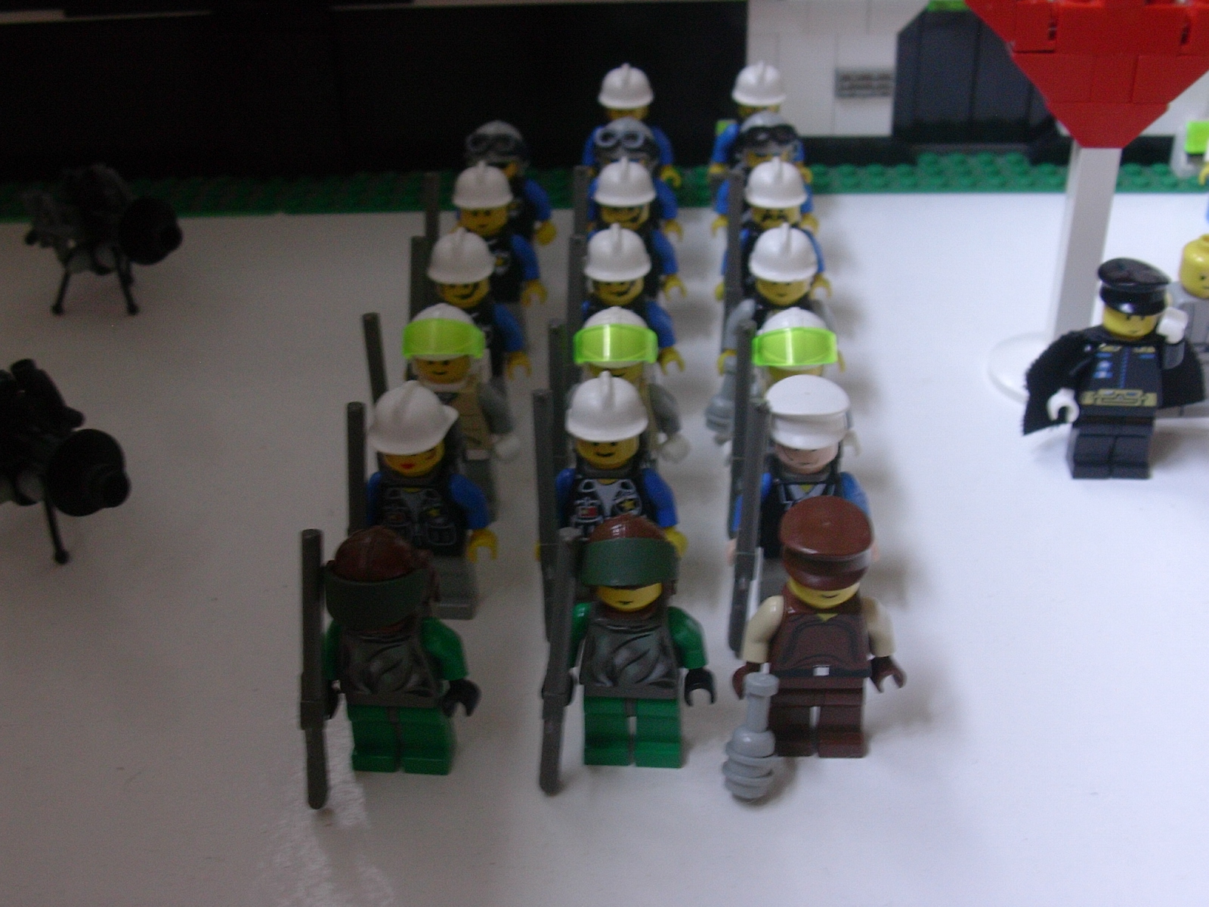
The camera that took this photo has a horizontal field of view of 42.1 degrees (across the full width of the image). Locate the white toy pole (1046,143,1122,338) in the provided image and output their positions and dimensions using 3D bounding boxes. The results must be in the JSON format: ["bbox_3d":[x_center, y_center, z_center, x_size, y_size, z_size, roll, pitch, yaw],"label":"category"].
[{"bbox_3d":[0.104,-0.044,0.344,0.008,0.051,0.008,1,33,3],"label":"white toy pole"}]

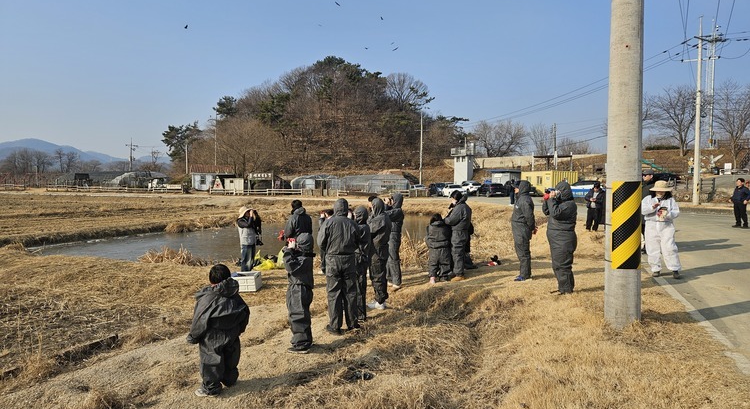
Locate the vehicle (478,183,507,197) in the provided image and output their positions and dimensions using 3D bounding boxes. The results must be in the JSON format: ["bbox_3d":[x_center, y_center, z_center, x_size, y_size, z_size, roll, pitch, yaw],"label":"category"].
[{"bbox_3d":[12.850,-1.630,55.800,1.860,1.520,4.600,0,3,-10],"label":"vehicle"}]

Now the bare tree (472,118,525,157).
[{"bbox_3d":[21.890,-11.474,88.000,9.800,7.300,9.000,0,3,0],"label":"bare tree"}]

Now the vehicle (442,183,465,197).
[{"bbox_3d":[8.907,-1.514,55.500,1.830,1.460,4.600,-1,3,-7],"label":"vehicle"}]

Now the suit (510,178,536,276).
[{"bbox_3d":[2.502,0.418,8.400,0.440,1.660,0.520,0,3,3],"label":"suit"}]

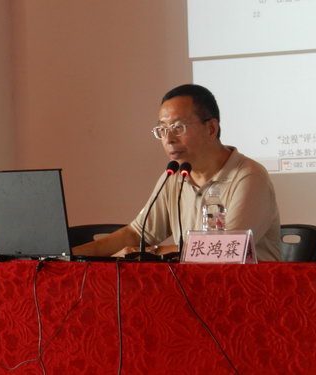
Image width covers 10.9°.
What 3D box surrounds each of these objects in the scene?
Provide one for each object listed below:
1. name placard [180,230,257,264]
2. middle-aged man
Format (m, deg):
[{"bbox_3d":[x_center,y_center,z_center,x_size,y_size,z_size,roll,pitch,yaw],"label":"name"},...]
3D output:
[{"bbox_3d":[0.170,0.167,4.630,0.198,0.095,0.085,-2,-2,26],"label":"name placard"},{"bbox_3d":[0.070,0.330,4.970,0.570,1.260,0.720,-2,-2,38],"label":"middle-aged man"}]

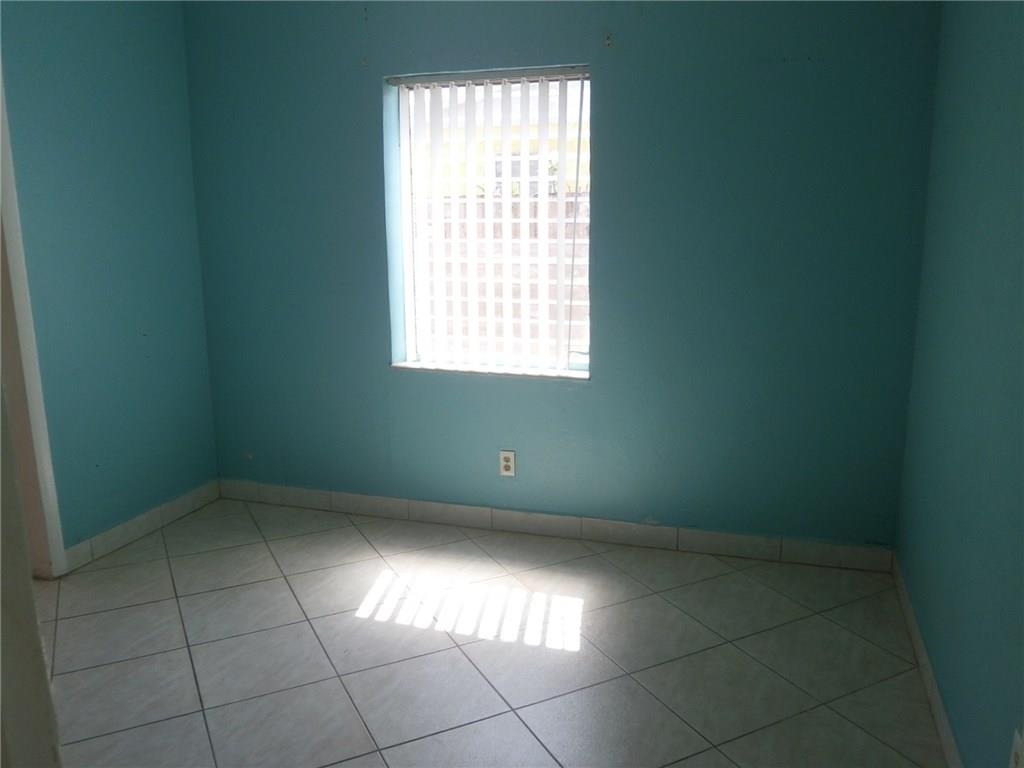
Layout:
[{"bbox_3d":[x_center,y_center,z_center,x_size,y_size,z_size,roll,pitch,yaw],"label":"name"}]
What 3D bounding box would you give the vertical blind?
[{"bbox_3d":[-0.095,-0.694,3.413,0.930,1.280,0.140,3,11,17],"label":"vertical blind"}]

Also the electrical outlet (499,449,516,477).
[{"bbox_3d":[-0.019,0.365,3.514,0.071,0.115,0.012,3,11,17],"label":"electrical outlet"}]

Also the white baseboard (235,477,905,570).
[{"bbox_3d":[0.002,0.635,3.563,3.200,0.105,0.015,3,11,17],"label":"white baseboard"}]

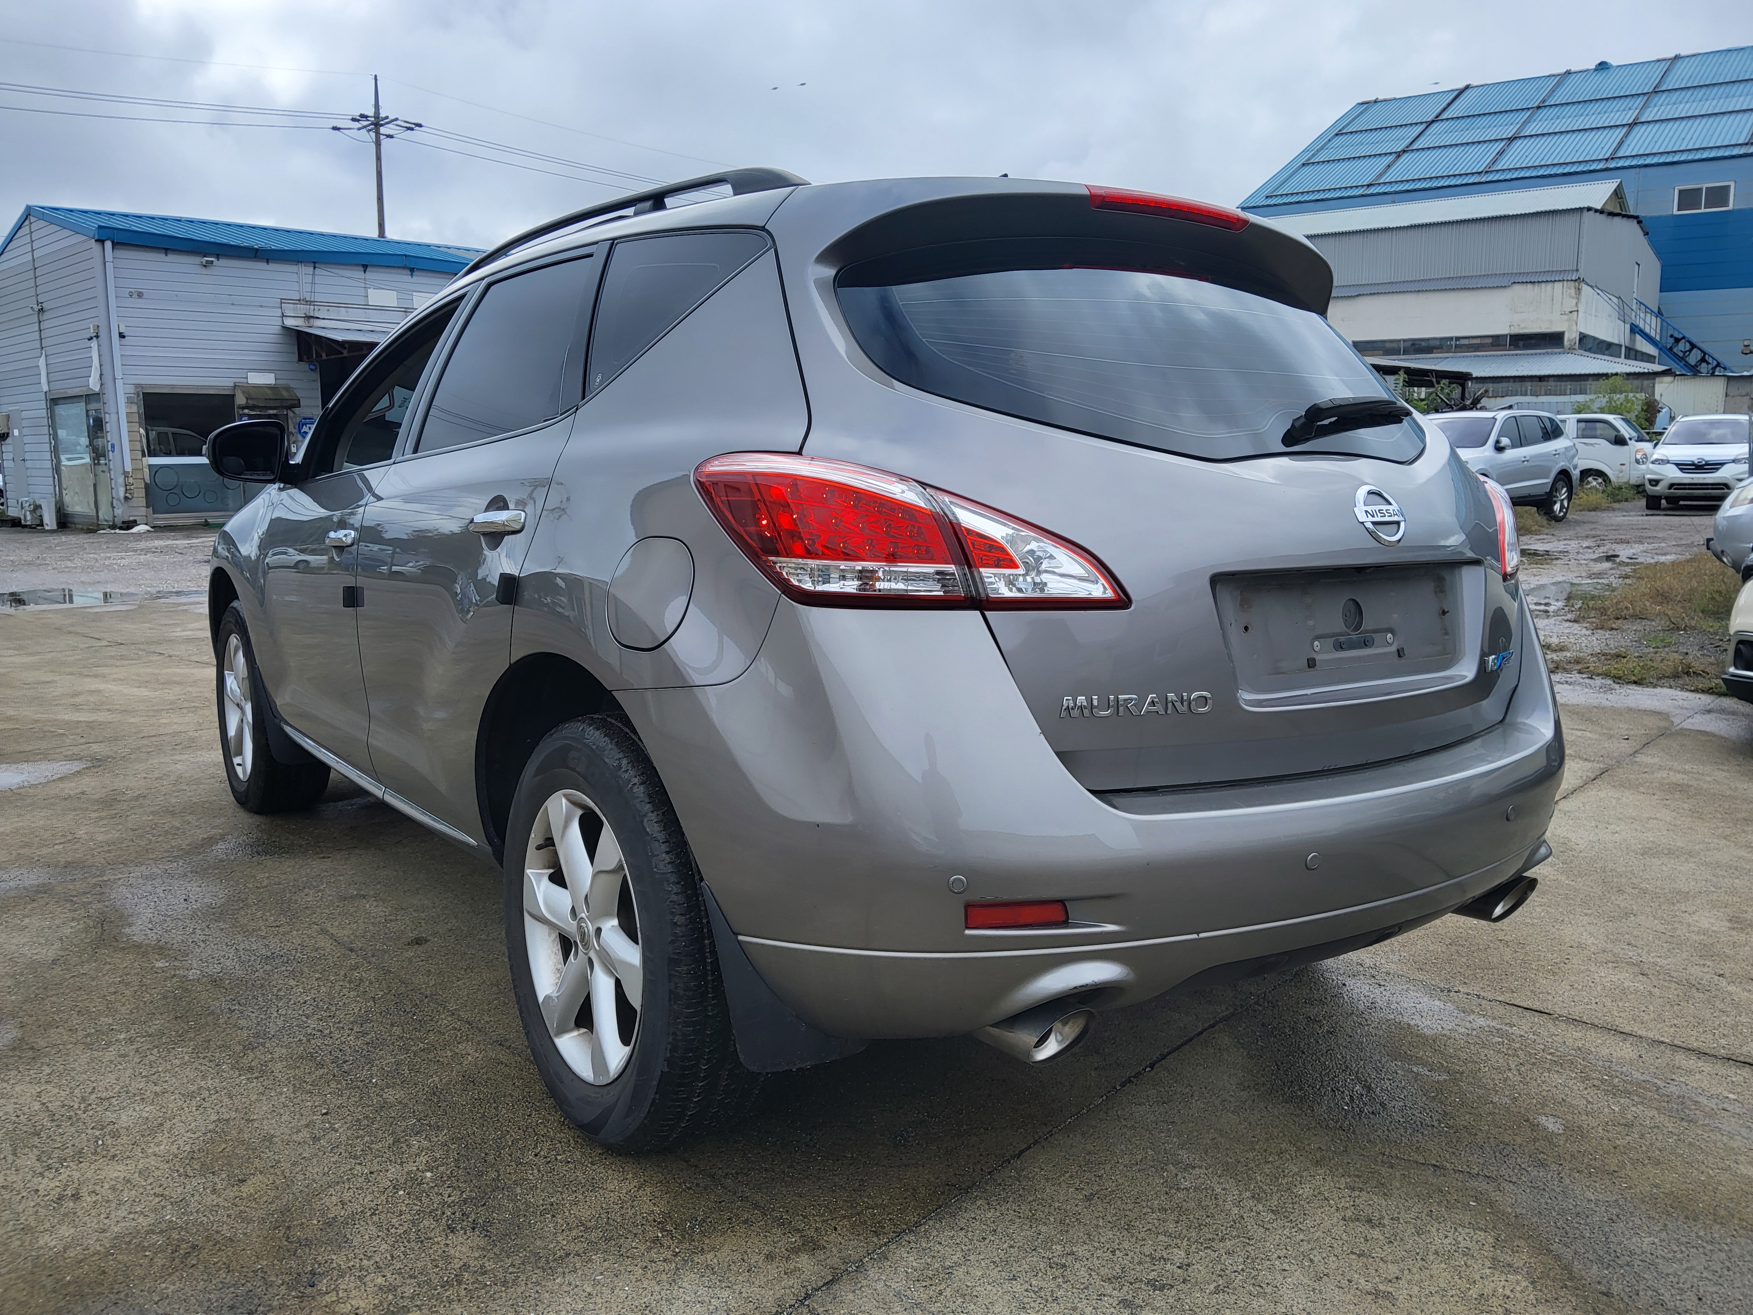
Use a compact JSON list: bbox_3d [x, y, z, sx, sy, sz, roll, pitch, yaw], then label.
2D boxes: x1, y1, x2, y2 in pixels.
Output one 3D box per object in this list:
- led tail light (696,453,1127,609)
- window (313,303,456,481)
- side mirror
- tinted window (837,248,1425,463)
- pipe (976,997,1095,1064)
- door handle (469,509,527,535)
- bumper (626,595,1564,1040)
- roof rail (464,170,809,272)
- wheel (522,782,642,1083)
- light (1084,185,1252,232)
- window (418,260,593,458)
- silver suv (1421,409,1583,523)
[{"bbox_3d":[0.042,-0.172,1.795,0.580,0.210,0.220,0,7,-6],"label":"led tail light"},{"bbox_3d":[-1.226,-0.651,3.274,0.040,0.430,0.850,24,-8,-36],"label":"window"},{"bbox_3d":[-1.694,-0.558,3.553,0.210,0.180,0.120,-5,9,-36],"label":"side mirror"},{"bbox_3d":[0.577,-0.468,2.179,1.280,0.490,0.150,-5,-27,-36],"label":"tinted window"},{"bbox_3d":[0.206,0.494,1.814,0.090,0.085,0.190,-5,9,-36],"label":"pipe"},{"bbox_3d":[-0.666,-0.237,2.304,0.050,0.045,0.250,-5,9,-36],"label":"door handle"},{"bbox_3d":[0.580,0.189,2.250,1.850,0.620,0.690,-5,9,-36],"label":"bumper"},{"bbox_3d":[-0.630,-0.884,2.845,0.070,0.110,1.750,-5,9,-36],"label":"roof rail"},{"bbox_3d":[-0.433,0.467,2.294,0.200,0.495,0.495,-5,9,-36],"label":"wheel"},{"bbox_3d":[0.512,-0.758,2.236,0.410,0.050,0.070,-5,9,-36],"label":"light"},{"bbox_3d":[-0.706,-0.596,2.590,0.040,0.400,0.830,24,-8,-36],"label":"window"},{"bbox_3d":[8.850,-2.910,19.950,4.670,1.720,1.890,-6,10,-38],"label":"silver suv"}]

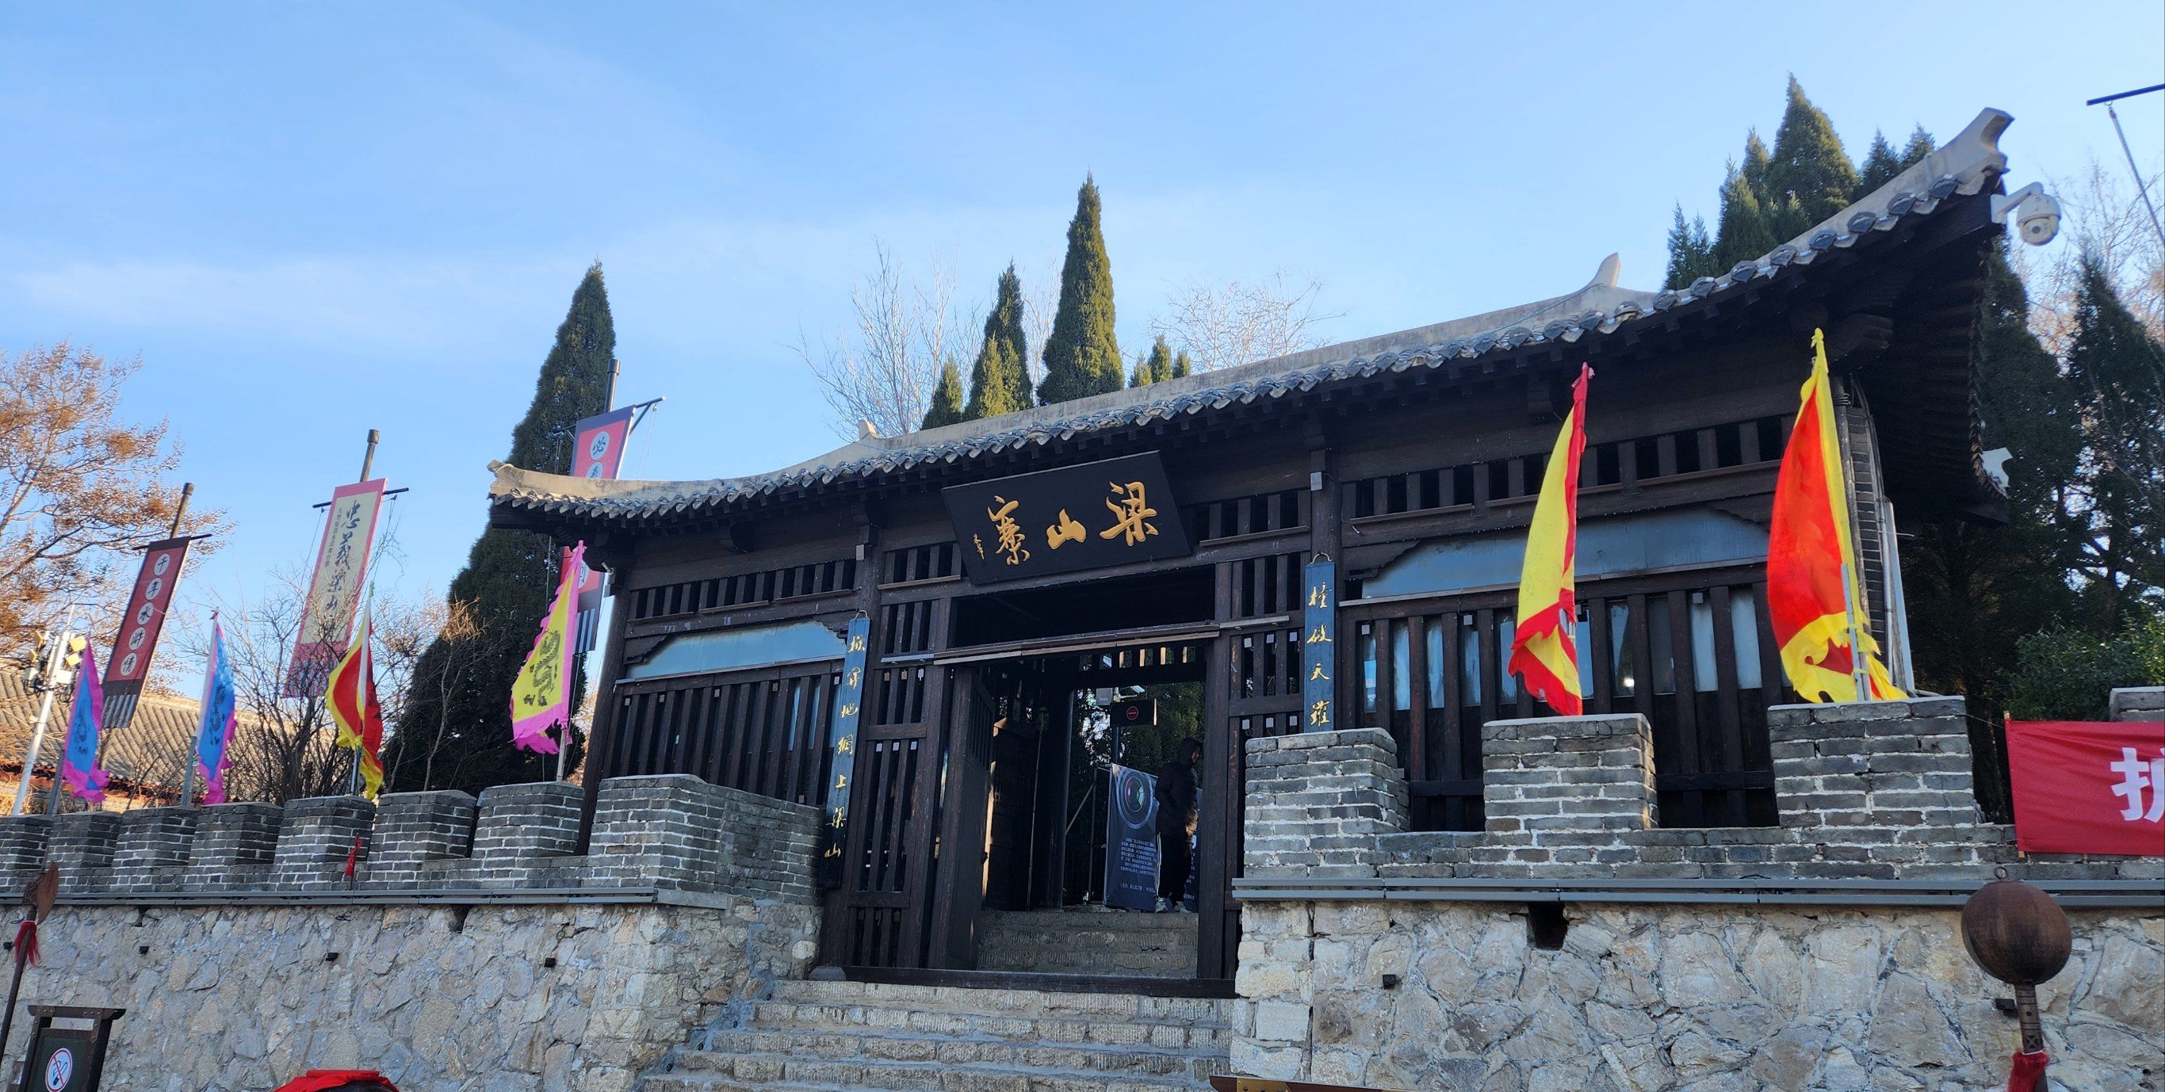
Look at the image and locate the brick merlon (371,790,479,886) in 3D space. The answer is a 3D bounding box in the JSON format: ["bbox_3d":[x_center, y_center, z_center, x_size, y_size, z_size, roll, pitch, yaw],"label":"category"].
[{"bbox_3d":[-5.941,2.666,12.905,0.808,0.808,0.408,-8,-22,30],"label":"brick merlon"}]

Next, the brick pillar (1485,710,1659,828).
[{"bbox_3d":[2.634,1.276,7.777,0.810,0.600,0.410,-8,-22,29],"label":"brick pillar"}]

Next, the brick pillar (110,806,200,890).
[{"bbox_3d":[-9.791,3.209,15.204,0.808,0.808,0.408,-8,-22,30],"label":"brick pillar"}]

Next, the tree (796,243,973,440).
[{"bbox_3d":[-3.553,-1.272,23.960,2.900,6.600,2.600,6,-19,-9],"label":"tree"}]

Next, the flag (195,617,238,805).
[{"bbox_3d":[-9.076,1.681,15.063,0.430,1.980,0.260,15,-22,-29],"label":"flag"}]

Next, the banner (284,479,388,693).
[{"bbox_3d":[-10.945,0.645,21.038,1.305,3.222,0.060,-8,-22,30],"label":"banner"}]

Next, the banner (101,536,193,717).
[{"bbox_3d":[-16.069,1.484,24.649,1.284,3.312,0.080,-8,-22,30],"label":"banner"}]

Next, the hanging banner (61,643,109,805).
[{"bbox_3d":[-11.204,1.937,16.271,0.480,1.920,0.270,16,-23,-32],"label":"hanging banner"}]

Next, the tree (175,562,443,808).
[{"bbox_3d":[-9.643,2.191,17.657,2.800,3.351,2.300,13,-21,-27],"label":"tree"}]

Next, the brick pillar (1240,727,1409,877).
[{"bbox_3d":[1.411,1.556,8.444,0.770,0.830,0.450,-8,-22,29],"label":"brick pillar"}]

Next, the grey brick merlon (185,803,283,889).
[{"bbox_3d":[-8.489,3.026,14.430,0.808,0.808,0.408,-8,-22,30],"label":"grey brick merlon"}]

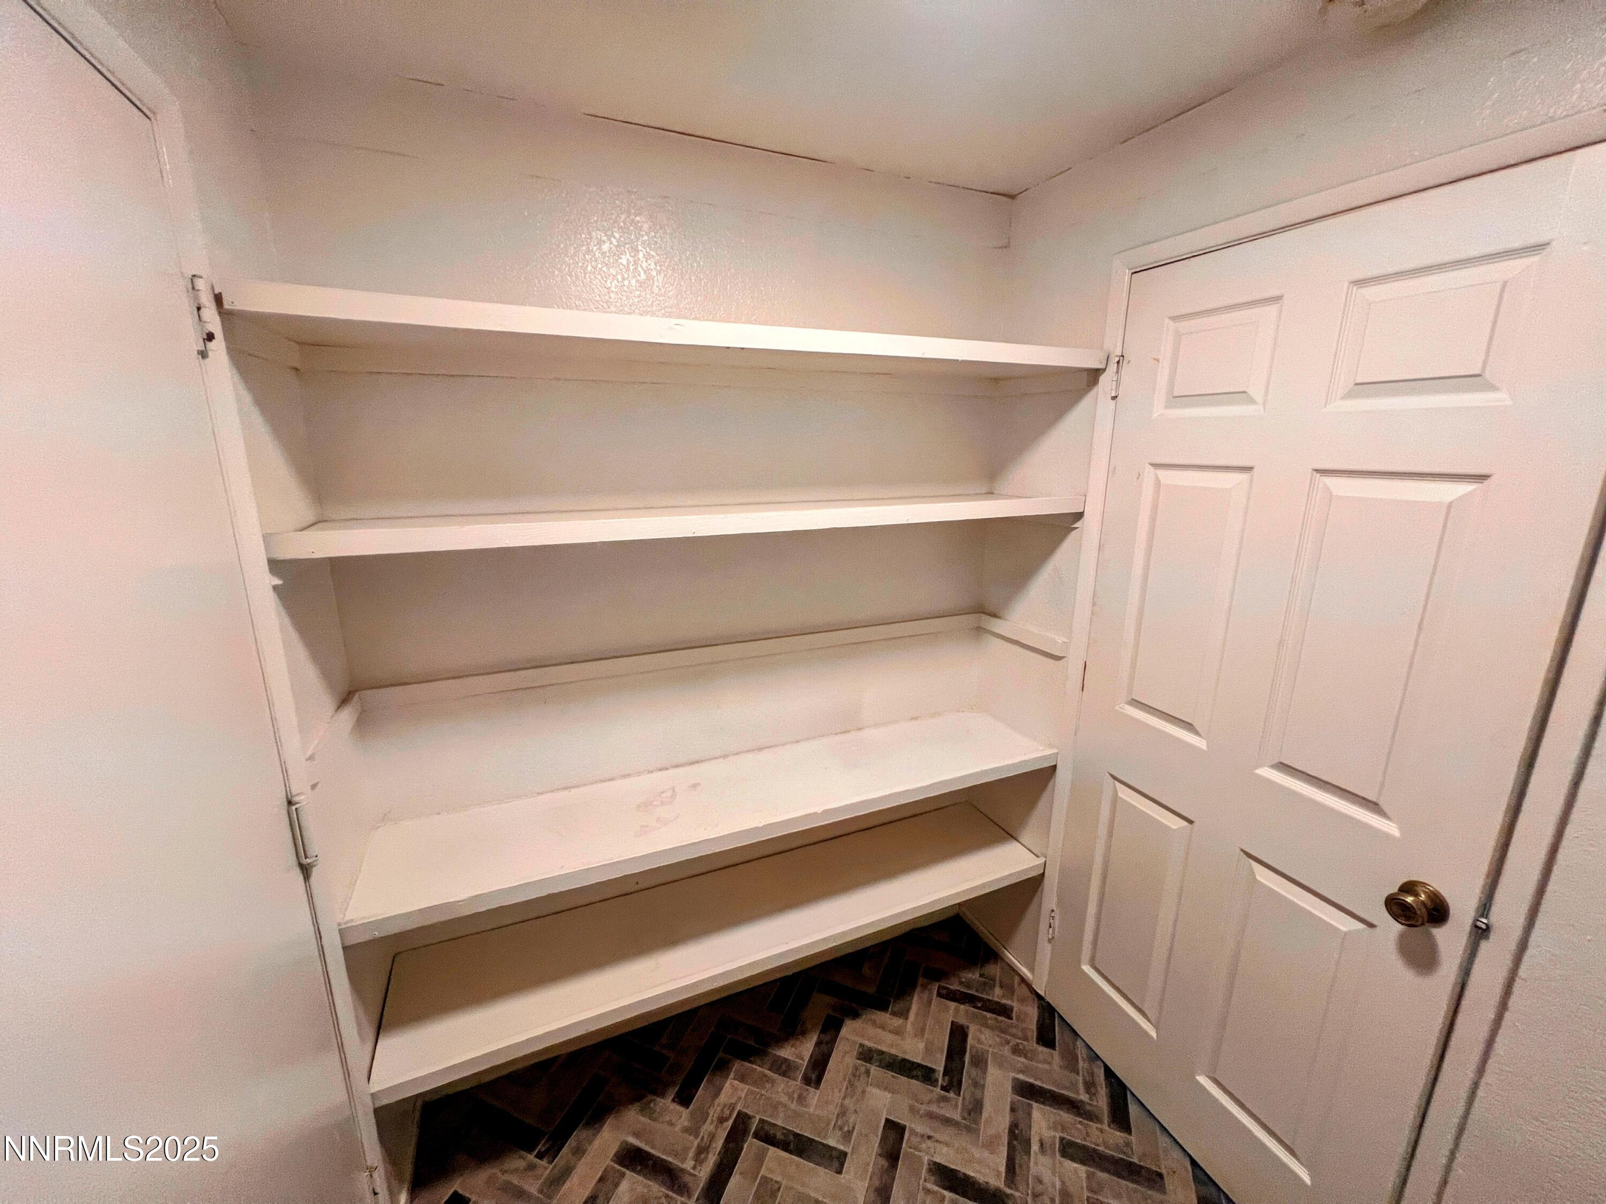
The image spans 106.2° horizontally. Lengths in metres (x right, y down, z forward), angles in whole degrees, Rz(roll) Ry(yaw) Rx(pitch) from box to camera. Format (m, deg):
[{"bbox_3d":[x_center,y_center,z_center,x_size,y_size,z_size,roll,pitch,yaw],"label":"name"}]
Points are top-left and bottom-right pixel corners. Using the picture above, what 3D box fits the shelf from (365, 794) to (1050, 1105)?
[{"bbox_3d":[-0.126,0.826,1.615,1.665,0.041,0.350,-6,16,-22],"label":"shelf"}]

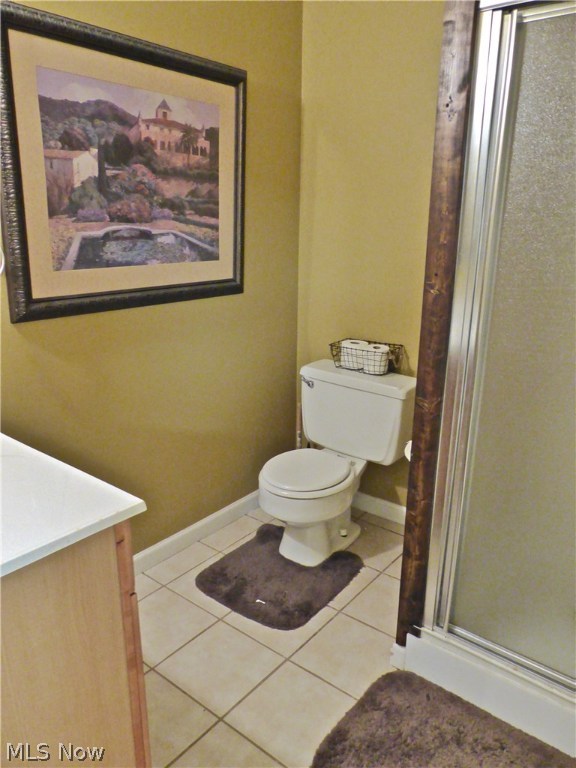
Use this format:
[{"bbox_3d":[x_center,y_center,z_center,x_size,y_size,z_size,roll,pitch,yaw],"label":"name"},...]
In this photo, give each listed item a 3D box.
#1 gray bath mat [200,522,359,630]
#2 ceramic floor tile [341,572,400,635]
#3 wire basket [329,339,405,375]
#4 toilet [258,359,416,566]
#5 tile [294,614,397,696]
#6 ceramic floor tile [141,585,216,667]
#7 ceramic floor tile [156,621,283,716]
[{"bbox_3d":[-0.031,0.766,2.257,0.530,0.020,0.597,11,19,33],"label":"gray bath mat"},{"bbox_3d":[0.407,0.838,2.072,0.302,0.010,0.302,13,20,37],"label":"ceramic floor tile"},{"bbox_3d":[0.354,-0.121,2.512,0.285,0.115,0.180,10,19,31],"label":"wire basket"},{"bbox_3d":[0.157,0.353,2.404,0.530,0.735,0.707,13,20,37],"label":"toilet"},{"bbox_3d":[0.215,0.902,1.843,0.302,0.010,0.302,13,20,37],"label":"tile"},{"bbox_3d":[-0.454,0.858,1.982,0.302,0.010,0.302,13,20,37],"label":"ceramic floor tile"},{"bbox_3d":[-0.215,0.913,1.798,0.302,0.010,0.302,13,20,37],"label":"ceramic floor tile"}]

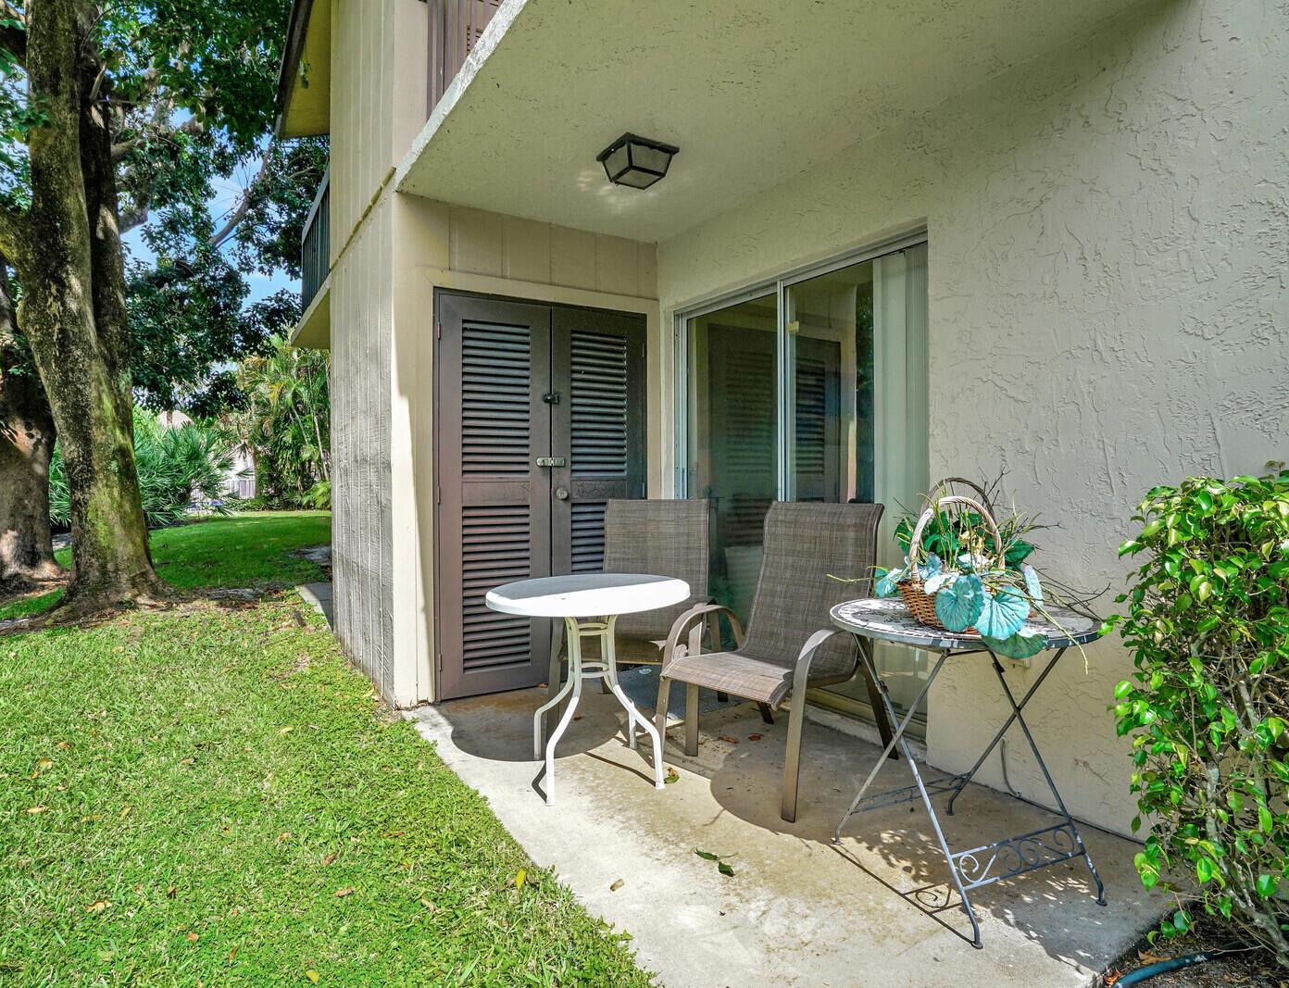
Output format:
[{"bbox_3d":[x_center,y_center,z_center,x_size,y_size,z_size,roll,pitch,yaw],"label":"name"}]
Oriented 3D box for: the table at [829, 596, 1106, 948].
[{"bbox_3d":[0.885,0.693,1.860,0.680,0.710,0.680,0,1,-21],"label":"table"}]

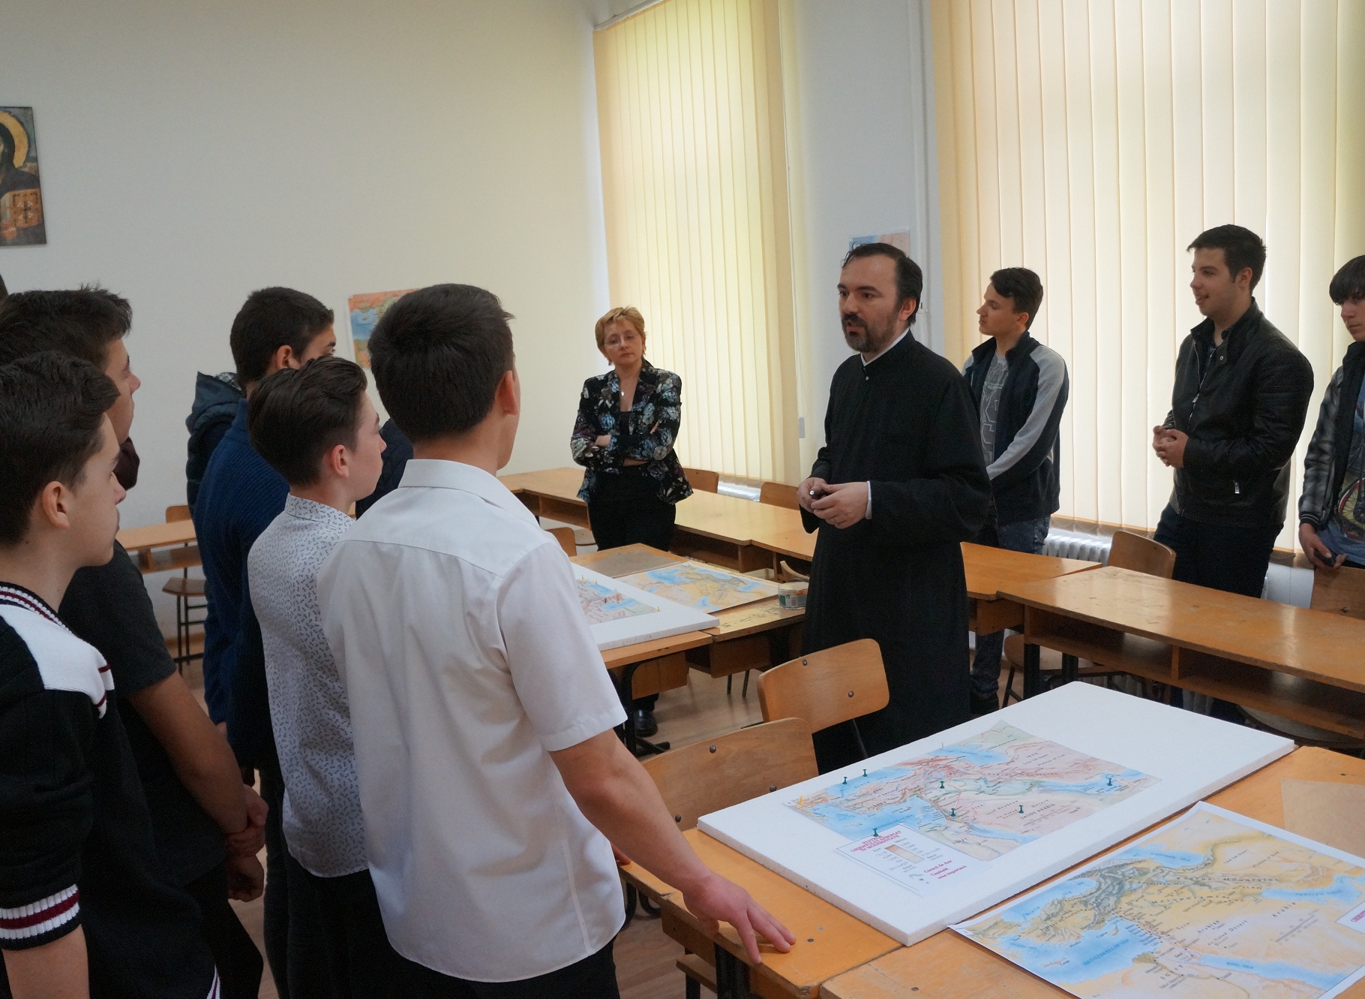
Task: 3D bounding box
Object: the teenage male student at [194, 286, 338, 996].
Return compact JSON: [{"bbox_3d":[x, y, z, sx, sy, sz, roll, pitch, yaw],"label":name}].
[{"bbox_3d":[-0.831,0.385,2.512,0.340,1.693,0.480,-8,9,-29],"label":"teenage male student"}]

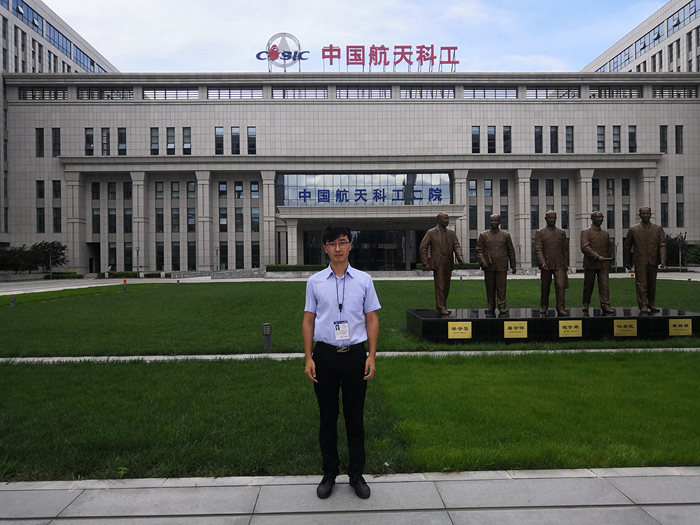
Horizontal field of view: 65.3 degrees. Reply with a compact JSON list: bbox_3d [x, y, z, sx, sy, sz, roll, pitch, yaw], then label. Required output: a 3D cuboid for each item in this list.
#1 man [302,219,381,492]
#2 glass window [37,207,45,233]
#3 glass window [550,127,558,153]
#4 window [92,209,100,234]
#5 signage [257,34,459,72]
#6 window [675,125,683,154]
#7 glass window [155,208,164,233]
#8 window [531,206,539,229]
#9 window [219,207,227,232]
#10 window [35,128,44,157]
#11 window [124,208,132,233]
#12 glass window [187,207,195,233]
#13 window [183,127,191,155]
[{"bbox_3d":[-0.056,0.631,3.610,0.510,1.770,0.310,-1,0,-1],"label":"man"},{"bbox_3d":[-37.344,-5.043,66.029,0.910,3.000,0.150,-1,0,-2],"label":"glass window"},{"bbox_3d":[28.021,-16.792,74.905,1.067,3.926,0.200,-1,0,-1],"label":"glass window"},{"bbox_3d":[-31.553,-5.136,67.987,0.910,3.000,0.150,-1,0,-2],"label":"window"},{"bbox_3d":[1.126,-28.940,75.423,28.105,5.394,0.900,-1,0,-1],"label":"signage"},{"bbox_3d":[43.206,-16.128,71.682,0.990,3.770,0.150,-1,0,-2],"label":"window"},{"bbox_3d":[-24.135,-5.313,69.229,0.976,3.068,0.150,-1,0,-1],"label":"glass window"},{"bbox_3d":[24.603,-6.026,72.711,1.090,3.157,0.150,-1,0,-2],"label":"window"},{"bbox_3d":[-16.069,-5.390,69.328,1.000,3.086,0.150,-1,0,-2],"label":"window"},{"bbox_3d":[-41.567,-16.067,73.165,1.057,3.996,0.200,-1,0,-1],"label":"window"},{"bbox_3d":[-28.911,-5.410,71.090,1.094,3.190,0.150,-1,0,-2],"label":"window"},{"bbox_3d":[-20.761,-5.501,71.337,1.062,3.215,0.150,-1,0,-2],"label":"glass window"},{"bbox_3d":[-20.135,-14.952,67.611,1.000,3.480,0.150,-1,0,-2],"label":"window"}]

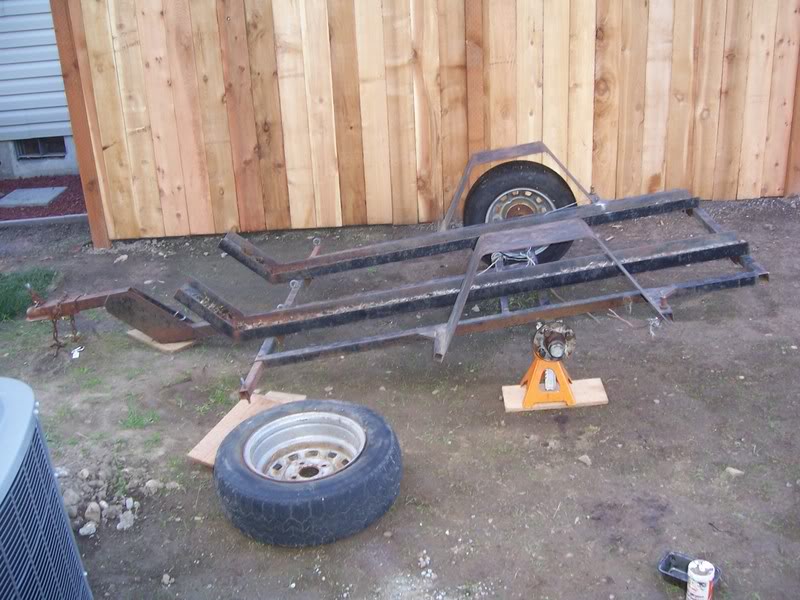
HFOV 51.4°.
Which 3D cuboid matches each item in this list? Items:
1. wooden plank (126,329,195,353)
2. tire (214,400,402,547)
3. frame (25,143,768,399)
[{"bbox_3d":[-1.019,0.158,3.621,0.303,0.022,0.165,15,29,36],"label":"wooden plank"},{"bbox_3d":[-0.281,0.518,2.578,0.561,0.173,0.561,-4,24,0],"label":"tire"},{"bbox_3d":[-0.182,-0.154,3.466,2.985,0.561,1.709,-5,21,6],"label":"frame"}]

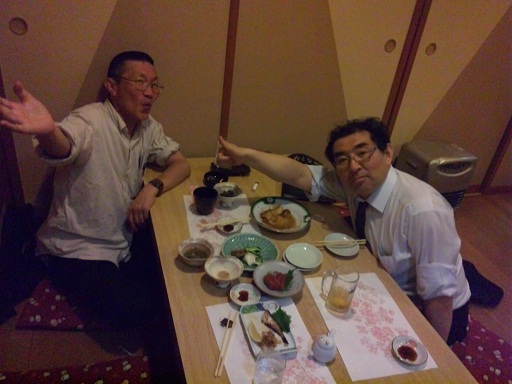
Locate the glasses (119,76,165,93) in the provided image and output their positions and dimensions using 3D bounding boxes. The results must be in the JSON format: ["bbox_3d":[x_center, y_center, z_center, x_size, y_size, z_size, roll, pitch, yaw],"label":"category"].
[{"bbox_3d":[-0.432,-0.398,1.564,0.140,0.045,0.140,26,16,28],"label":"glasses"}]

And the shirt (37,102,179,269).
[{"bbox_3d":[-0.553,-0.054,1.653,0.380,0.610,0.560,21,33,22],"label":"shirt"}]

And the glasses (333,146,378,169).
[{"bbox_3d":[0.341,-0.106,1.341,0.140,0.045,0.140,-20,-4,38],"label":"glasses"}]

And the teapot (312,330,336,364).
[{"bbox_3d":[0.186,0.412,1.142,0.064,0.064,0.084,19,32,20],"label":"teapot"}]

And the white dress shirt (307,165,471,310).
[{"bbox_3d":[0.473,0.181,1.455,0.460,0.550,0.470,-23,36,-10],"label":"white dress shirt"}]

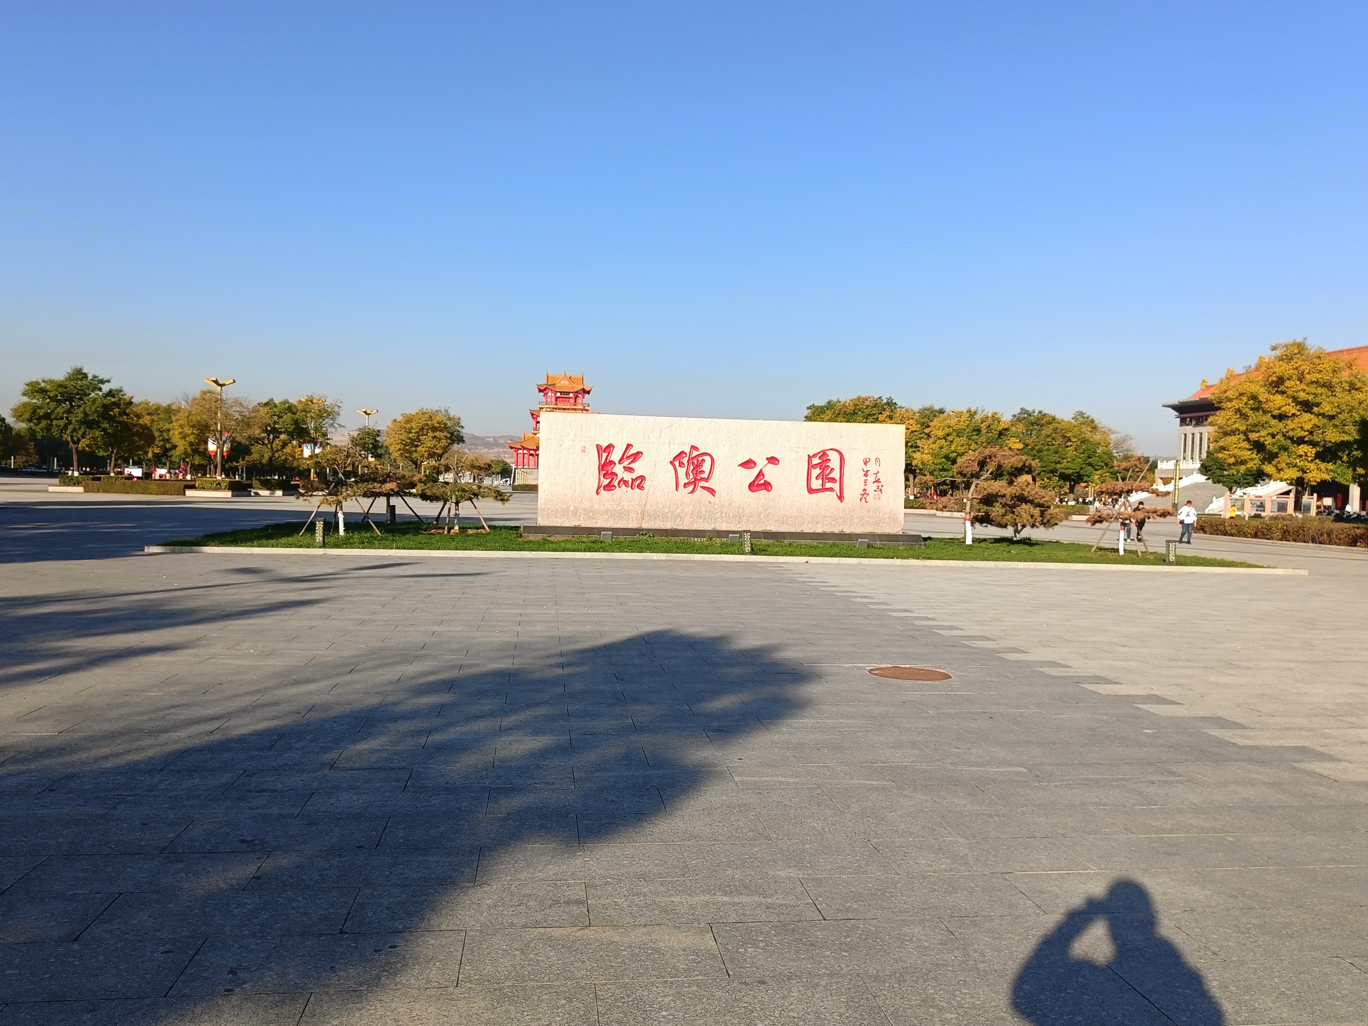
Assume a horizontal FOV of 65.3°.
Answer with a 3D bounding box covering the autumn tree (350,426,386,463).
[{"bbox_3d":[-31.965,-5.634,108.000,3.900,6.360,3.900,1,1,-8],"label":"autumn tree"}]

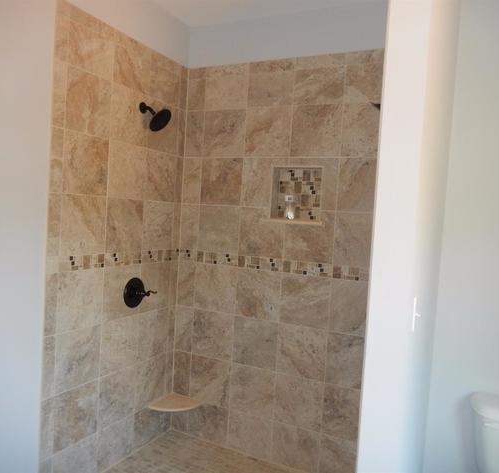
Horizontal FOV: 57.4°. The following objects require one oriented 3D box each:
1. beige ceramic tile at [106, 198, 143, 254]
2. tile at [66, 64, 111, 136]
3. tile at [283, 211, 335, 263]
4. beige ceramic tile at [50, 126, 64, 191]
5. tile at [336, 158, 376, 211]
[{"bbox_3d":[-0.712,-0.060,2.615,0.012,0.304,0.303,4,2,26],"label":"beige ceramic tile"},{"bbox_3d":[-0.809,-0.669,2.309,0.010,0.302,0.302,5,3,26],"label":"tile"},{"bbox_3d":[0.353,-0.003,2.681,0.302,0.302,0.010,5,3,26],"label":"tile"},{"bbox_3d":[-0.912,-0.361,2.155,0.010,0.302,0.084,5,3,27],"label":"beige ceramic tile"},{"bbox_3d":[0.648,-0.290,2.553,0.303,0.306,0.012,4,2,26],"label":"tile"}]

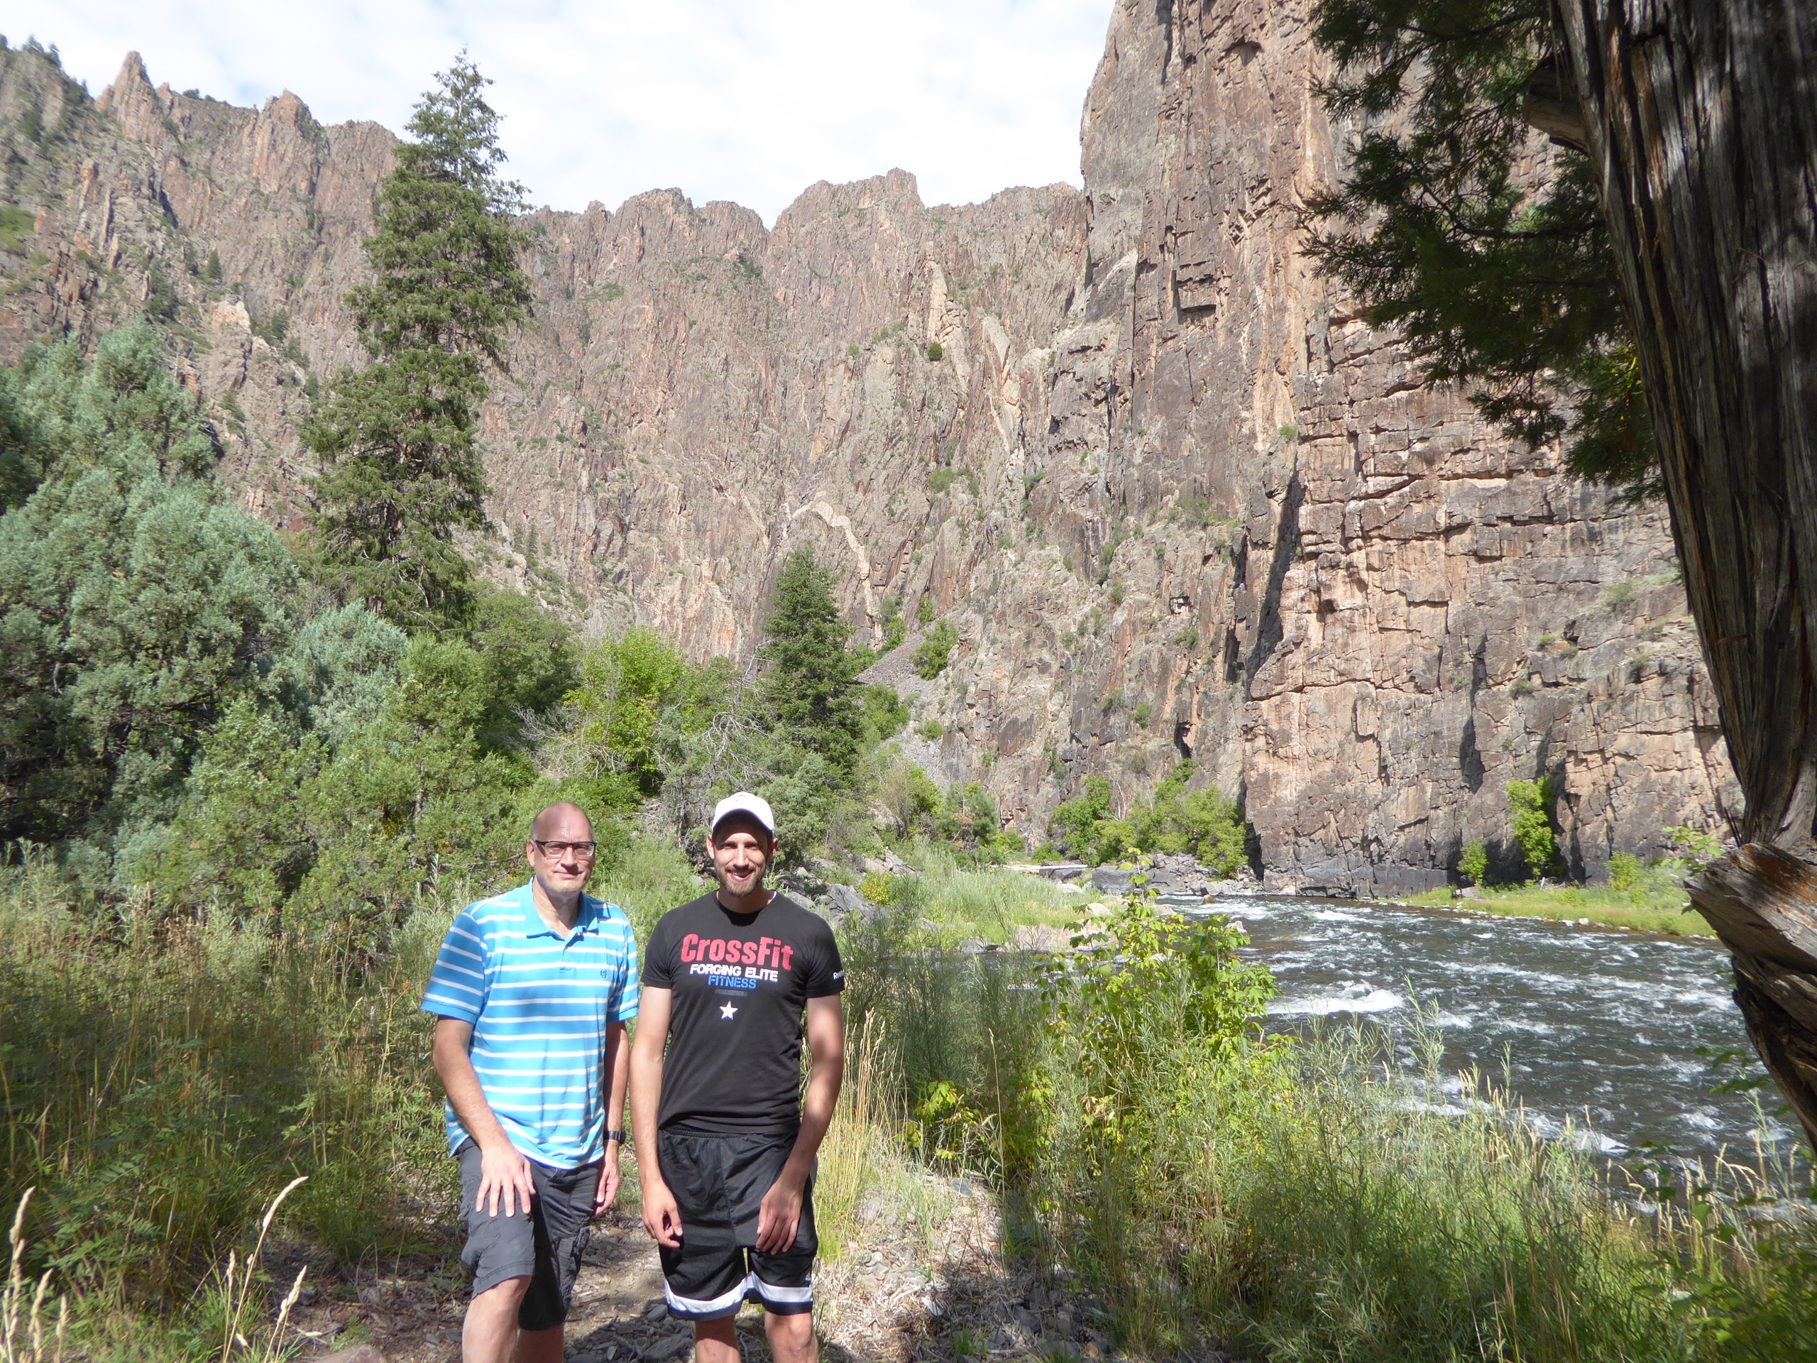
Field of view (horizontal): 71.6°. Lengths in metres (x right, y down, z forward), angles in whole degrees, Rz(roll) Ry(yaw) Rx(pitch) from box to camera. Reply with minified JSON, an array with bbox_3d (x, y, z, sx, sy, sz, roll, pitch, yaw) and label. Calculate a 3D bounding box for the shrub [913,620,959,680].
[{"bbox_3d":[3.296,-3.803,150.000,5.250,7.100,5.090,0,-7,0],"label":"shrub"}]

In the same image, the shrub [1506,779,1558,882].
[{"bbox_3d":[30.668,7.265,62.000,2.510,5.100,2.430,0,-7,0],"label":"shrub"}]

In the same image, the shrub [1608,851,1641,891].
[{"bbox_3d":[30.696,8.123,54.000,1.420,1.700,1.370,0,-7,0],"label":"shrub"}]

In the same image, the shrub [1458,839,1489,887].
[{"bbox_3d":[29.635,9.482,66.000,1.440,2.530,1.400,0,-7,0],"label":"shrub"}]

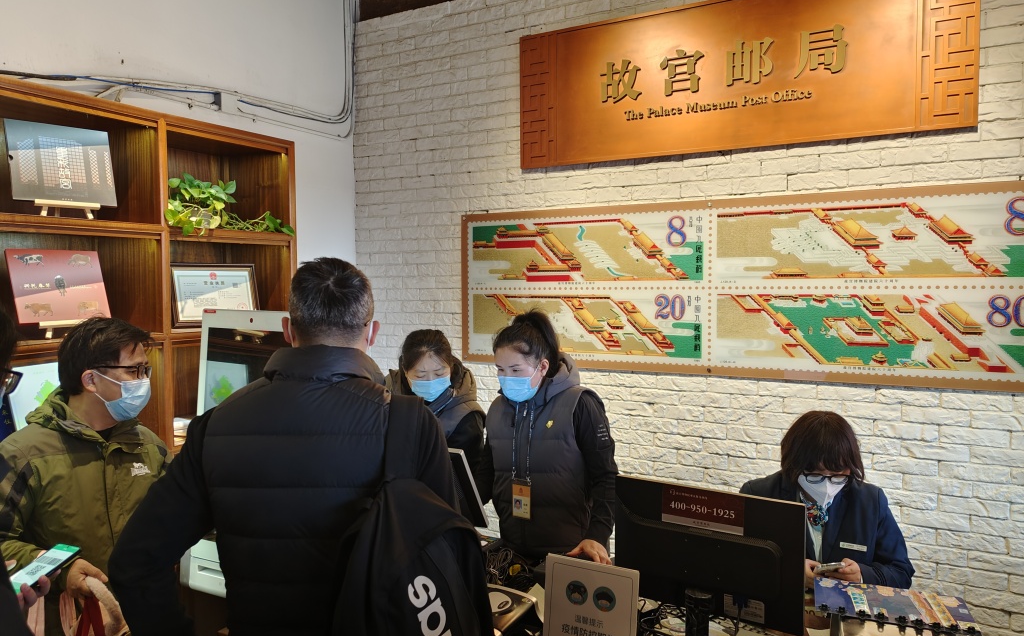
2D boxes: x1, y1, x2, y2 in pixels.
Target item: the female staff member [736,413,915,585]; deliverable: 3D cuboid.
[{"bbox_3d":[0.896,0.927,1.939,0.470,1.290,0.570,1,3,27],"label":"female staff member"}]

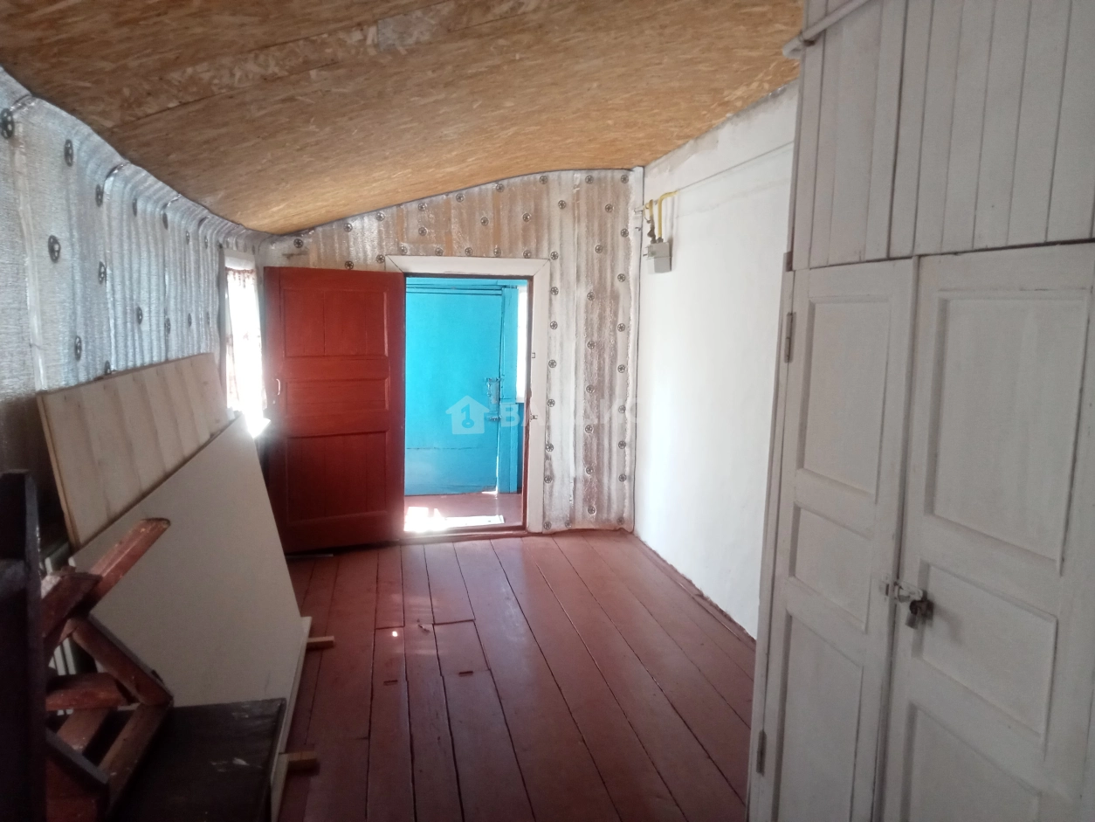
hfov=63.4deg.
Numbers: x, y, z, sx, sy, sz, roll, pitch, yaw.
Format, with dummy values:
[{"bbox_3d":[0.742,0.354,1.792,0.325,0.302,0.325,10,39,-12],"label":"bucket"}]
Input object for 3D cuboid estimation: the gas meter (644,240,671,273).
[{"bbox_3d":[0.710,-1.004,5.824,0.140,0.200,0.170,0,7,-10],"label":"gas meter"}]

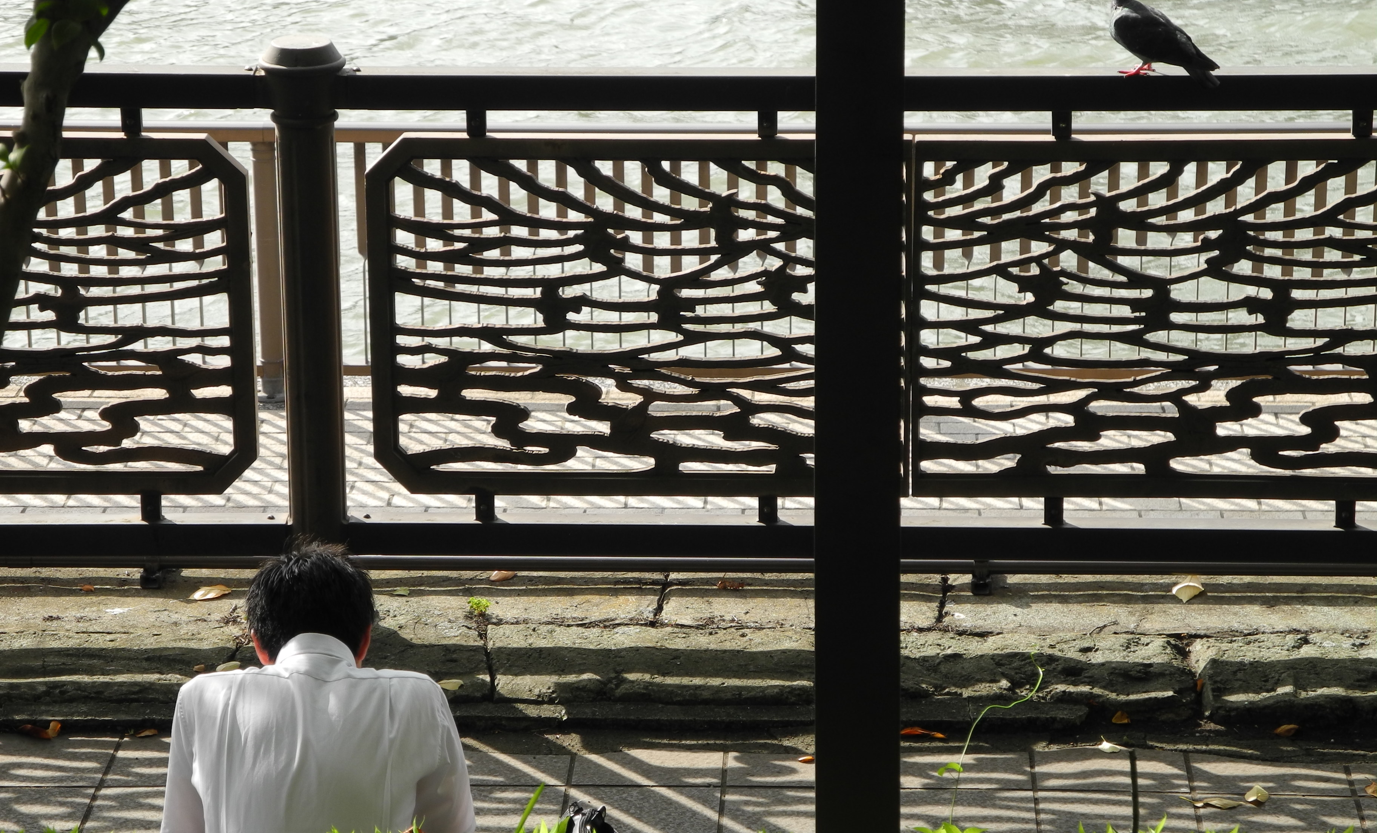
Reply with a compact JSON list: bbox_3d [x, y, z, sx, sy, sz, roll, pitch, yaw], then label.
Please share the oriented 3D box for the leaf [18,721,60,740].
[{"bbox_3d":[-1.309,0.629,9.539,0.084,0.030,0.045,0,19,2],"label":"leaf"}]

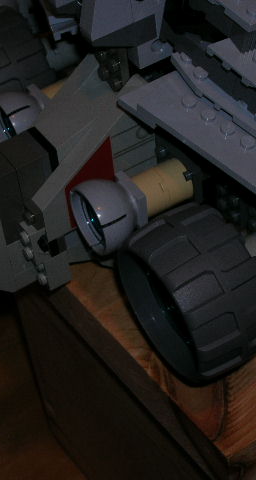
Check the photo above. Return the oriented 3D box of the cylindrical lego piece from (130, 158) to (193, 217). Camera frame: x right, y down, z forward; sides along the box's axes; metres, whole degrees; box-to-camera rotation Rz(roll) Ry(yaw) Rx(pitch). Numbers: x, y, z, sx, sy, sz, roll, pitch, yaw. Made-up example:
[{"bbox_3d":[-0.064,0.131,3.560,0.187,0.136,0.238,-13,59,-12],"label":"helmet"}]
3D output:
[{"bbox_3d":[0.012,-0.018,0.378,0.019,0.016,0.016,-29,50,-18],"label":"cylindrical lego piece"}]

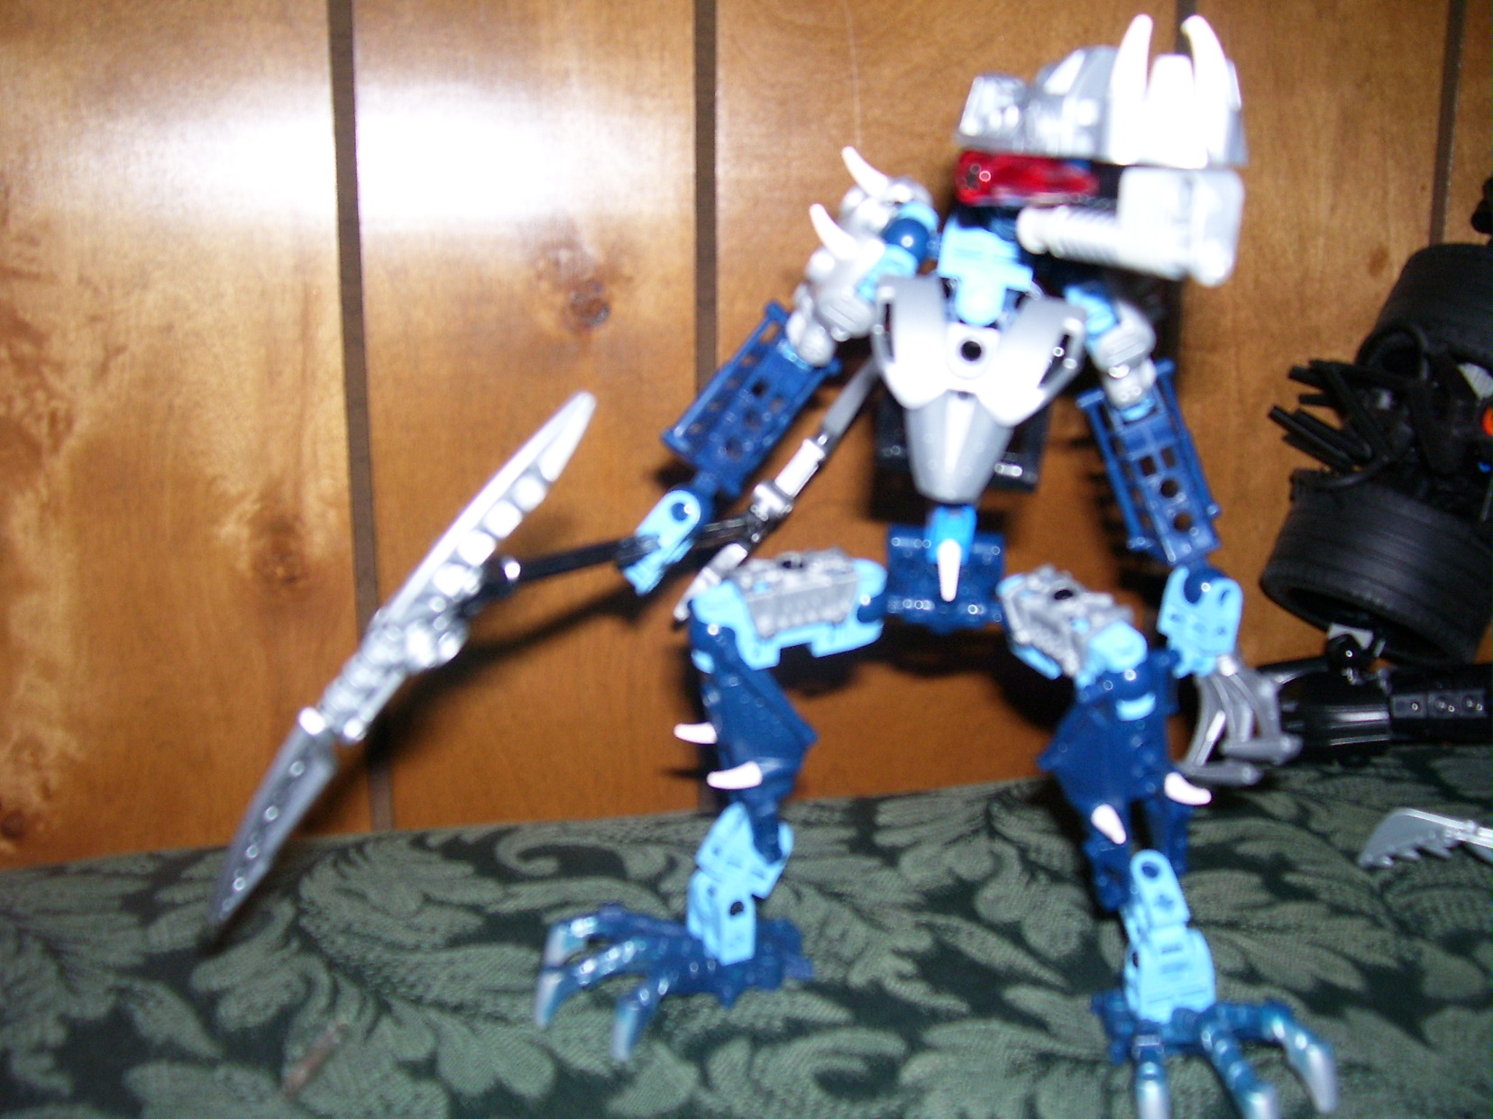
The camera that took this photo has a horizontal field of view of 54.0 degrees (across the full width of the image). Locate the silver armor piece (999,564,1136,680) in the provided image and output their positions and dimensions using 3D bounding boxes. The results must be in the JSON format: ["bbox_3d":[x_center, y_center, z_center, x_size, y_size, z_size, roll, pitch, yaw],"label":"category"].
[{"bbox_3d":[0.069,0.013,0.318,0.016,0.015,0.029,-35,33,-22],"label":"silver armor piece"}]

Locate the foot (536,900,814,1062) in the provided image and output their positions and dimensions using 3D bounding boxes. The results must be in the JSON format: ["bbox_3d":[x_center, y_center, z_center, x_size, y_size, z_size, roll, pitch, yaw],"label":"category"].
[{"bbox_3d":[-0.016,0.091,0.334,0.064,0.020,0.042,-4,12,-21],"label":"foot"}]

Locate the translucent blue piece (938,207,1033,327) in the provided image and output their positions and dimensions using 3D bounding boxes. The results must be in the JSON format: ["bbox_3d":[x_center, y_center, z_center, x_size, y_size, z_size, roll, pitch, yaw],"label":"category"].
[{"bbox_3d":[0.051,-0.063,0.317,0.019,0.025,0.014,8,10,7],"label":"translucent blue piece"}]

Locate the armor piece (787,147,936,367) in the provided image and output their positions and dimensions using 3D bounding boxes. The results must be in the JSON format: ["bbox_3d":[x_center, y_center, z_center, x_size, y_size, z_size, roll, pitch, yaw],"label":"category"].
[{"bbox_3d":[0.023,-0.068,0.325,0.026,0.044,0.022,35,7,-19],"label":"armor piece"}]

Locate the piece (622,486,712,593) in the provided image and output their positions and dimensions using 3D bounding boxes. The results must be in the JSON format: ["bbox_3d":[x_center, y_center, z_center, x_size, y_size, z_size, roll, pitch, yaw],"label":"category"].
[{"bbox_3d":[-0.017,-0.005,0.325,0.011,0.025,0.015,40,3,-2],"label":"piece"}]

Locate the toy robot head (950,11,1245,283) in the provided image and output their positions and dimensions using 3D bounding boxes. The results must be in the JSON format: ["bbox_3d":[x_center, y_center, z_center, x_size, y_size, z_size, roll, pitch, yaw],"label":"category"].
[{"bbox_3d":[0.072,-0.084,0.308,0.033,0.052,0.052,0,13,-25],"label":"toy robot head"}]

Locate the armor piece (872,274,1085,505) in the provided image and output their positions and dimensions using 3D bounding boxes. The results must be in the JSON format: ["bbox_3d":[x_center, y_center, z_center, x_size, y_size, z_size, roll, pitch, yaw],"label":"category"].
[{"bbox_3d":[0.051,-0.038,0.323,0.042,0.046,0.020,9,10,8],"label":"armor piece"}]

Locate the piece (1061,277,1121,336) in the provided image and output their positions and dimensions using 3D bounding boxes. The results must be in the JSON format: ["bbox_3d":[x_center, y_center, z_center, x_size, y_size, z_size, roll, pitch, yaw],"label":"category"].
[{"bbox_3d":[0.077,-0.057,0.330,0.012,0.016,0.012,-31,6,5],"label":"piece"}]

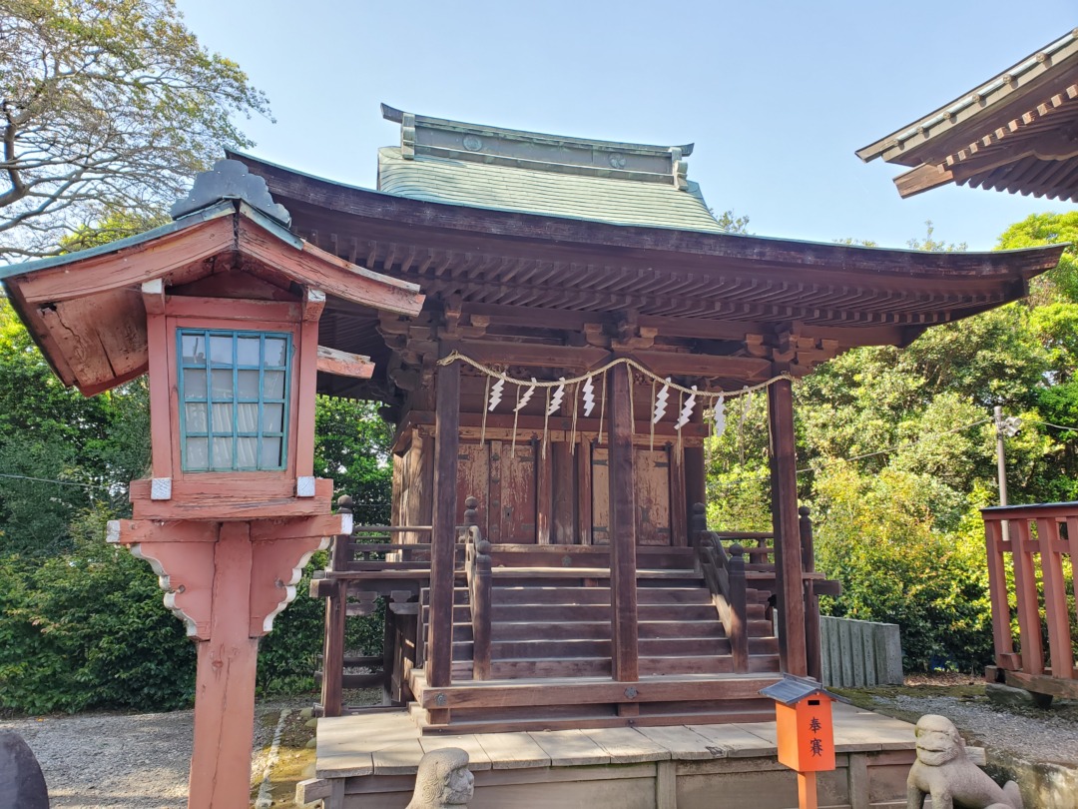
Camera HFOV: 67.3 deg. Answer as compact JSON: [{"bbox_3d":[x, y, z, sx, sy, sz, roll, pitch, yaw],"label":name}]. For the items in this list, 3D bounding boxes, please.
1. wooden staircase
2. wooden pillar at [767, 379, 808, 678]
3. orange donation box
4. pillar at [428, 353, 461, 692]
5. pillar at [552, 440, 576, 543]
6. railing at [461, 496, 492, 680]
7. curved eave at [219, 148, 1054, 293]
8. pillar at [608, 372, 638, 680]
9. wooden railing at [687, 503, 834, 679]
[{"bbox_3d":[0.633,2.073,7.107,3.340,1.205,1.240,3,-11,-12],"label":"wooden staircase"},{"bbox_3d":[2.229,1.030,7.271,0.180,2.690,0.180,3,-11,-12],"label":"wooden pillar"},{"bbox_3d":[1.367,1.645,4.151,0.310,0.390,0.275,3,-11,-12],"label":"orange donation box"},{"bbox_3d":[-0.784,0.885,6.627,0.180,2.690,0.180,3,-11,-12],"label":"pillar"},{"bbox_3d":[0.275,0.963,9.030,0.270,1.160,0.270,0,-11,0],"label":"pillar"},{"bbox_3d":[-0.571,1.579,7.222,0.150,1.550,0.980,3,-11,-12],"label":"railing"},{"bbox_3d":[1.020,-1.162,6.024,6.200,0.400,0.780,3,-11,-12],"label":"curved eave"},{"bbox_3d":[0.720,0.958,6.948,0.180,2.690,0.180,3,-11,-12],"label":"pillar"},{"bbox_3d":[2.277,1.719,7.851,1.310,1.550,0.940,3,-11,-12],"label":"wooden railing"}]

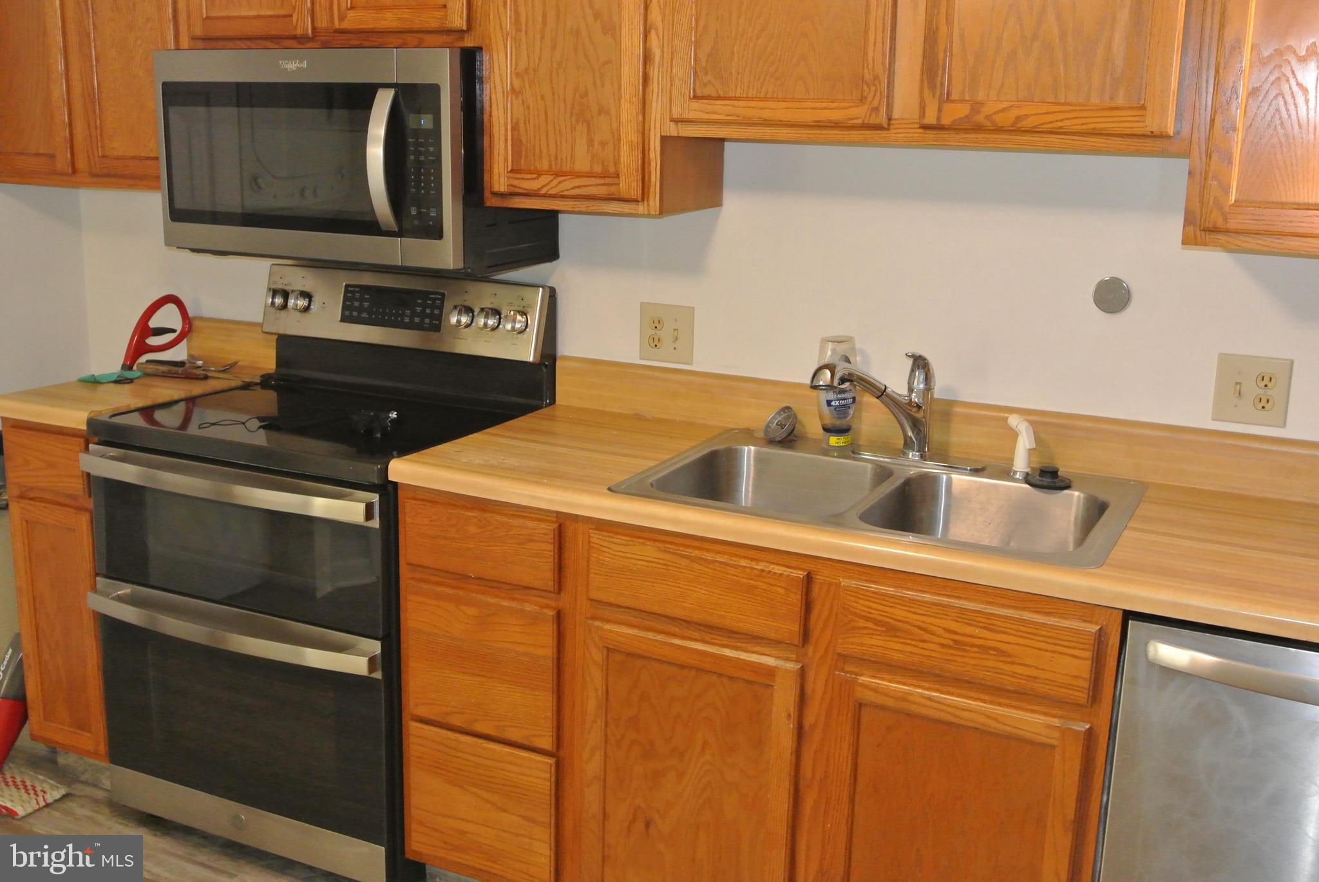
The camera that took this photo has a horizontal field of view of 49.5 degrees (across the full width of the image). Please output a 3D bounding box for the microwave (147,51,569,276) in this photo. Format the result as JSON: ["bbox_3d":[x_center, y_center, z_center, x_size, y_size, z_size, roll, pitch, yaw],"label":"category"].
[{"bbox_3d":[-0.637,-0.607,3.025,0.754,0.417,0.398,8,15,26],"label":"microwave"}]

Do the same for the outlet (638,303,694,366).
[{"bbox_3d":[0.014,-0.224,2.989,0.122,0.120,0.012,8,15,26],"label":"outlet"}]

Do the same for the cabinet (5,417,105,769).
[{"bbox_3d":[-1.170,0.283,3.393,0.300,0.785,0.605,8,15,26],"label":"cabinet"}]

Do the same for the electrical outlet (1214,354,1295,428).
[{"bbox_3d":[1.028,-0.087,2.481,0.122,0.120,0.012,8,15,26],"label":"electrical outlet"}]

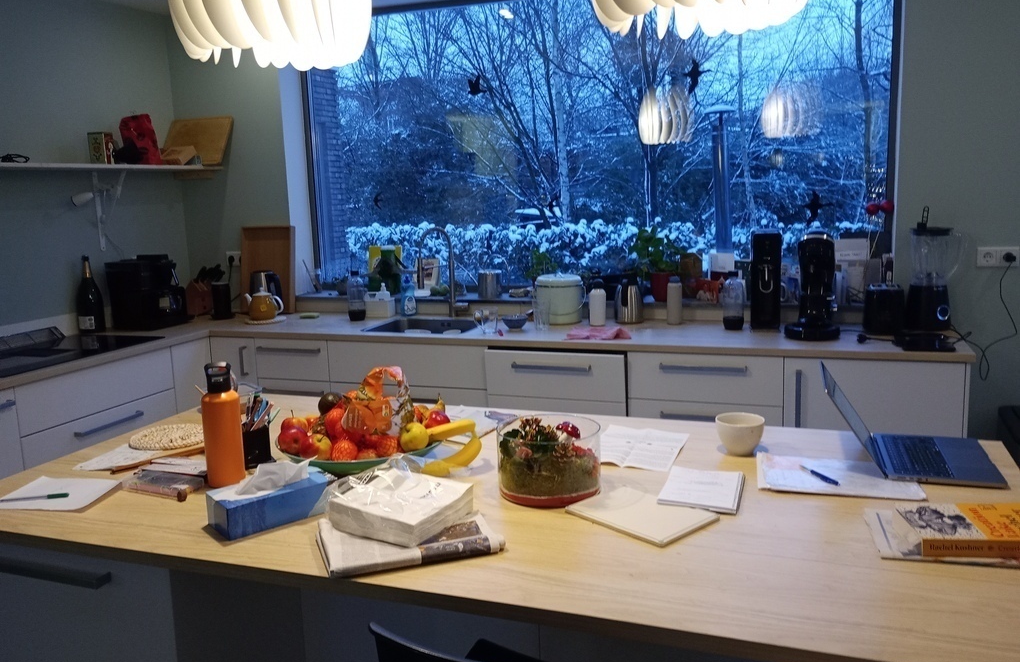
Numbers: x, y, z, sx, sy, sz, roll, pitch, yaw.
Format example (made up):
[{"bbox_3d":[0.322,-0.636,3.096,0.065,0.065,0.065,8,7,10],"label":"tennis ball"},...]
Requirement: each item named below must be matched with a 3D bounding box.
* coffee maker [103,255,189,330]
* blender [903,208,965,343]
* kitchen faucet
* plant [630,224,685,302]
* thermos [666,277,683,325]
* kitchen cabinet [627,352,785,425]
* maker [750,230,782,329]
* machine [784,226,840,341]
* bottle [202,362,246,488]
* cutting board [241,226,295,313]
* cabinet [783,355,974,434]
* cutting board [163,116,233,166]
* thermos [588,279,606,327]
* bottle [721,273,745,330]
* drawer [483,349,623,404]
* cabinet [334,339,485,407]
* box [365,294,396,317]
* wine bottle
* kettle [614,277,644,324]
[{"bbox_3d":[-1.817,-0.201,4.215,0.300,0.345,0.320,2,10,20],"label":"coffee maker"},{"bbox_3d":[1.741,-0.243,3.346,0.235,0.480,0.190,-4,10,-10],"label":"blender"},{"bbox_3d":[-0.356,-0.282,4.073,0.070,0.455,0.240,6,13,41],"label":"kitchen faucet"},{"bbox_3d":[0.691,-0.321,3.902,0.265,0.352,0.240,2,10,20],"label":"plant"},{"bbox_3d":[0.741,-0.136,3.709,0.067,0.215,0.067,2,10,20],"label":"thermos"},{"bbox_3d":[0.867,0.435,3.568,0.600,0.820,0.600,2,10,20],"label":"kitchen cabinet"},{"bbox_3d":[1.107,-0.224,3.553,0.118,0.410,0.200,2,10,20],"label":"maker"},{"bbox_3d":[1.210,-0.189,3.300,0.205,0.420,0.270,2,10,20],"label":"machine"},{"bbox_3d":[-0.626,0.201,1.796,0.079,0.263,0.079,2,10,20],"label":"bottle"},{"bbox_3d":[-1.317,-0.326,4.498,0.302,0.466,0.050,2,1,20],"label":"cutting board"},{"bbox_3d":[1.442,0.451,3.359,0.624,0.820,0.600,2,10,20],"label":"cabinet"},{"bbox_3d":[-1.712,-1.032,4.510,0.400,0.295,0.022,2,-18,20],"label":"cutting board"},{"bbox_3d":[0.398,-0.128,3.742,0.076,0.210,0.076,2,10,20],"label":"thermos"},{"bbox_3d":[0.956,-0.128,3.522,0.088,0.242,0.088,2,10,20],"label":"bottle"},{"bbox_3d":[0.248,0.150,3.578,0.600,0.200,0.450,2,10,20],"label":"drawer"},{"bbox_3d":[-0.356,0.400,4.011,0.785,0.820,0.600,2,10,20],"label":"cabinet"},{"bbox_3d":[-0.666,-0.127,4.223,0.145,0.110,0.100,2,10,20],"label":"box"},{"bbox_3d":[-2.056,-0.181,4.049,0.111,0.368,0.111,2,10,20],"label":"wine bottle"},{"bbox_3d":[0.547,-0.141,3.785,0.125,0.205,0.155,2,10,20],"label":"kettle"}]

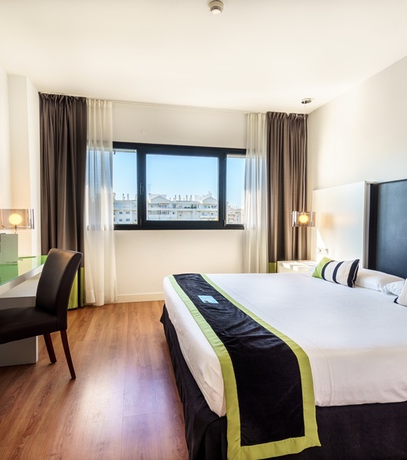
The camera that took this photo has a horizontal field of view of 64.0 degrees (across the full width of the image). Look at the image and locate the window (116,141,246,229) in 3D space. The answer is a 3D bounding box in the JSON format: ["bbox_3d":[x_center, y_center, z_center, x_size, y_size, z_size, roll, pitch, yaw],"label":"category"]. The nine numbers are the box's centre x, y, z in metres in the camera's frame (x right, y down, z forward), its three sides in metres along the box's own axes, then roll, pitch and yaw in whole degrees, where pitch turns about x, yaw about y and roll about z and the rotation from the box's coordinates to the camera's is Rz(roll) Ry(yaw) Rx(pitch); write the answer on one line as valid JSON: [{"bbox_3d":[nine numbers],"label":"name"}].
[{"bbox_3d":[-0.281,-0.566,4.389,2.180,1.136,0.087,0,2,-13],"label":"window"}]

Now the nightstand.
[{"bbox_3d":[1.278,0.683,4.059,0.523,0.529,0.545,0,2,-13],"label":"nightstand"}]

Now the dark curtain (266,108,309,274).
[{"bbox_3d":[1.179,-0.348,4.548,0.615,2.523,0.142,0,2,-13],"label":"dark curtain"}]

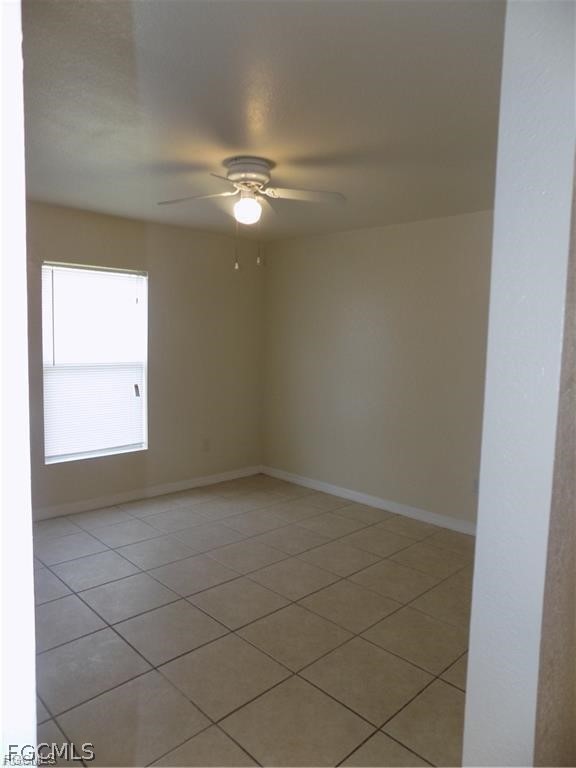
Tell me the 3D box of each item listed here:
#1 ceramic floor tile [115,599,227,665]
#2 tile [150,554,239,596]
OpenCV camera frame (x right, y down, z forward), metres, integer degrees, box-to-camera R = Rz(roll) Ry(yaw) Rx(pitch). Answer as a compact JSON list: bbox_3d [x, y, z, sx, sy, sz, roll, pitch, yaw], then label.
[{"bbox_3d":[-0.596,1.255,2.604,0.440,0.012,0.440,-3,7,-44],"label":"ceramic floor tile"},{"bbox_3d":[-0.587,1.186,3.187,0.436,0.010,0.436,7,7,45],"label":"tile"}]

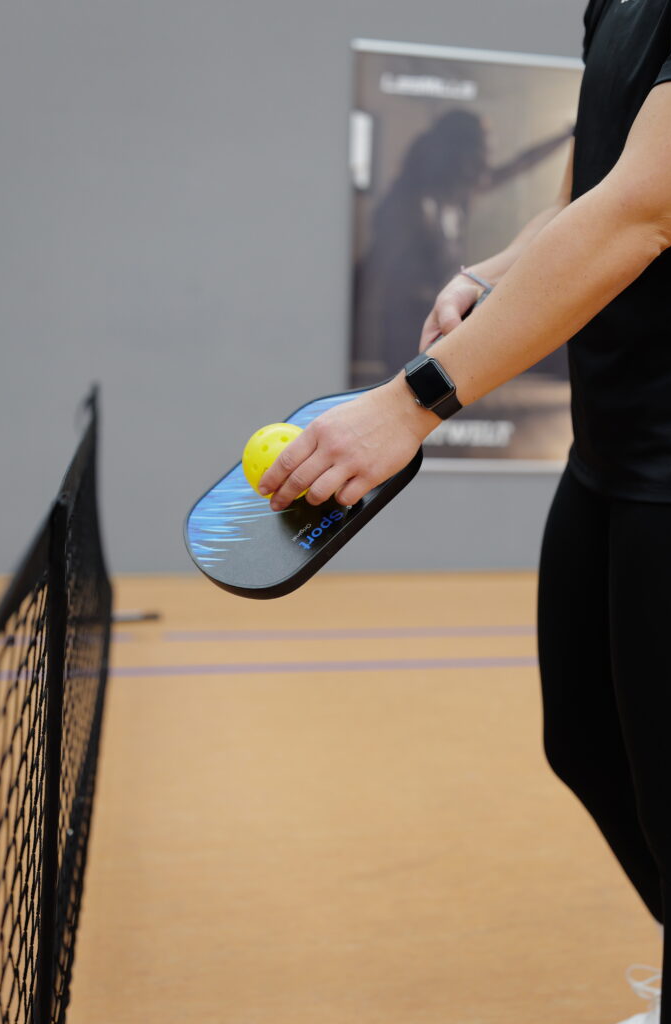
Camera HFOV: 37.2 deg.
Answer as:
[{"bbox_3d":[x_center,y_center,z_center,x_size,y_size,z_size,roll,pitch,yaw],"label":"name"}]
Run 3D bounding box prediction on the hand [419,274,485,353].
[{"bbox_3d":[0.128,-0.209,1.085,0.125,0.085,0.090,-49,27,-18],"label":"hand"}]

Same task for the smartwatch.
[{"bbox_3d":[0.097,-0.123,0.980,0.037,0.064,0.050,-38,-10,5],"label":"smartwatch"}]

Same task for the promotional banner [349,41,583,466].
[{"bbox_3d":[0.940,-1.629,6.559,1.720,2.716,0.040,0,5,-10],"label":"promotional banner"}]

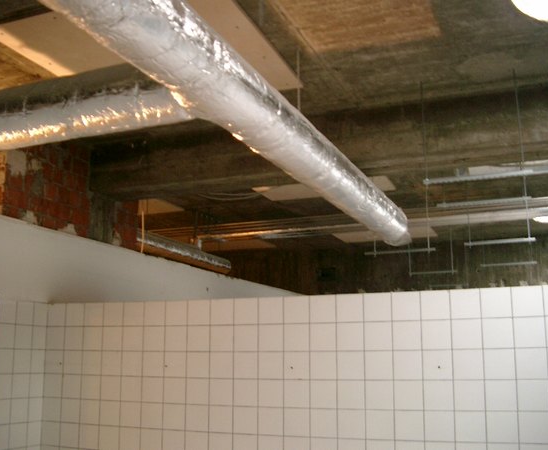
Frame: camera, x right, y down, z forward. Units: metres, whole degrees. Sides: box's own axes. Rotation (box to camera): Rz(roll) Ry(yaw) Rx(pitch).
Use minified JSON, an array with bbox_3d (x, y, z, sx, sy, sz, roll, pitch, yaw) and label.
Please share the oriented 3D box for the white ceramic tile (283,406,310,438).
[{"bbox_3d":[0.121,1.050,3.413,0.150,0.150,0.009,-5,-13,21],"label":"white ceramic tile"}]

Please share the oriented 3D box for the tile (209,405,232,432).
[{"bbox_3d":[-0.300,1.091,3.606,0.150,0.150,0.010,-5,-13,21],"label":"tile"}]

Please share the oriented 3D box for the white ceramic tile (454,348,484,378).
[{"bbox_3d":[0.953,0.684,3.144,0.150,0.150,0.009,-5,-13,21],"label":"white ceramic tile"}]

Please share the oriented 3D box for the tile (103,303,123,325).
[{"bbox_3d":[-0.995,0.555,3.982,0.150,0.150,0.009,-5,-13,21],"label":"tile"}]

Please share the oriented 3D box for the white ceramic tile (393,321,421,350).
[{"bbox_3d":[0.689,0.575,3.334,0.150,0.150,0.009,-5,-13,21],"label":"white ceramic tile"}]

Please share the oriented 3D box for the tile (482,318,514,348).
[{"bbox_3d":[1.110,0.537,3.179,0.150,0.150,0.010,-5,-13,21],"label":"tile"}]

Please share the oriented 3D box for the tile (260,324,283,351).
[{"bbox_3d":[-0.018,0.626,3.563,0.150,0.150,0.009,-5,-13,21],"label":"tile"}]

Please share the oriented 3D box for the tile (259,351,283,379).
[{"bbox_3d":[-0.017,0.772,3.526,0.150,0.150,0.008,-5,-13,21],"label":"tile"}]

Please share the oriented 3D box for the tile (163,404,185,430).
[{"bbox_3d":[-0.578,1.113,3.721,0.150,0.150,0.010,-5,-13,21],"label":"tile"}]

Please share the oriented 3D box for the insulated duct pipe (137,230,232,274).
[{"bbox_3d":[-1.016,0.340,7.365,0.210,0.210,2.290,-5,-13,21],"label":"insulated duct pipe"}]

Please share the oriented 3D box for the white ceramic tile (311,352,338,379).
[{"bbox_3d":[0.265,0.754,3.446,0.150,0.150,0.010,-5,-13,21],"label":"white ceramic tile"}]

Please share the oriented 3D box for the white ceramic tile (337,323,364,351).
[{"bbox_3d":[0.405,0.594,3.418,0.150,0.150,0.010,-5,-13,21],"label":"white ceramic tile"}]

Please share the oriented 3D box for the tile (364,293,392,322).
[{"bbox_3d":[0.553,0.439,3.426,0.150,0.150,0.010,-5,-13,21],"label":"tile"}]

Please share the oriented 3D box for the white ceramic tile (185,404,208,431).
[{"bbox_3d":[-0.440,1.109,3.686,0.150,0.150,0.010,-5,-13,21],"label":"white ceramic tile"}]

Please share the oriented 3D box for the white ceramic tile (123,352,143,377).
[{"bbox_3d":[-0.853,0.835,3.860,0.150,0.150,0.008,-5,-13,21],"label":"white ceramic tile"}]

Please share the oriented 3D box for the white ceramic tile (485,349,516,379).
[{"bbox_3d":[1.097,0.677,3.121,0.150,0.150,0.010,-5,-13,21],"label":"white ceramic tile"}]

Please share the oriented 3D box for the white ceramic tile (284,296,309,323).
[{"bbox_3d":[0.124,0.468,3.533,0.150,0.150,0.008,-5,-13,21],"label":"white ceramic tile"}]

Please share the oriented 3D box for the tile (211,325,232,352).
[{"bbox_3d":[-0.298,0.648,3.667,0.150,0.150,0.008,-5,-13,21],"label":"tile"}]

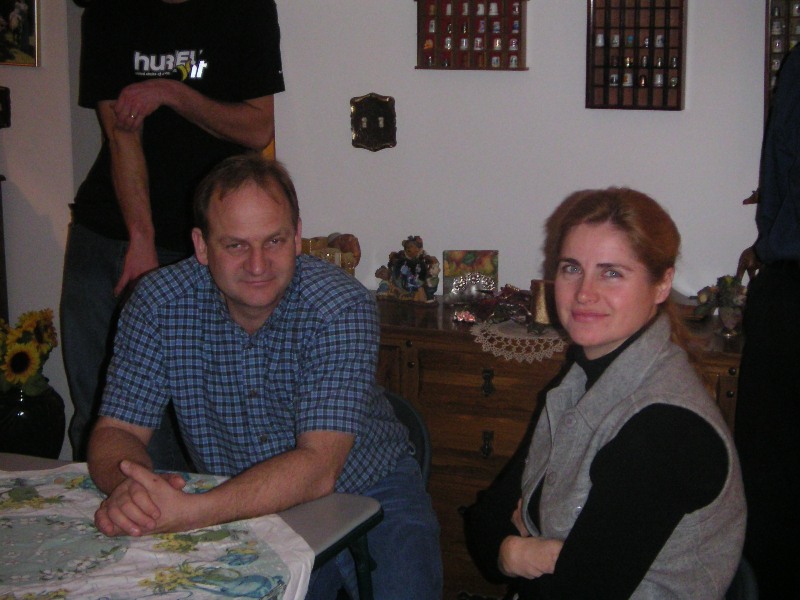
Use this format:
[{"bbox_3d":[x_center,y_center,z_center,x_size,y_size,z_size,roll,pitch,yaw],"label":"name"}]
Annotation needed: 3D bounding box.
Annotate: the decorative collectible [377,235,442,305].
[{"bbox_3d":[0.022,-0.078,3.730,0.138,0.157,0.100,4,11,21],"label":"decorative collectible"}]

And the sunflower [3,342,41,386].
[{"bbox_3d":[-0.998,0.170,3.900,0.100,0.113,0.045,0,11,0],"label":"sunflower"}]

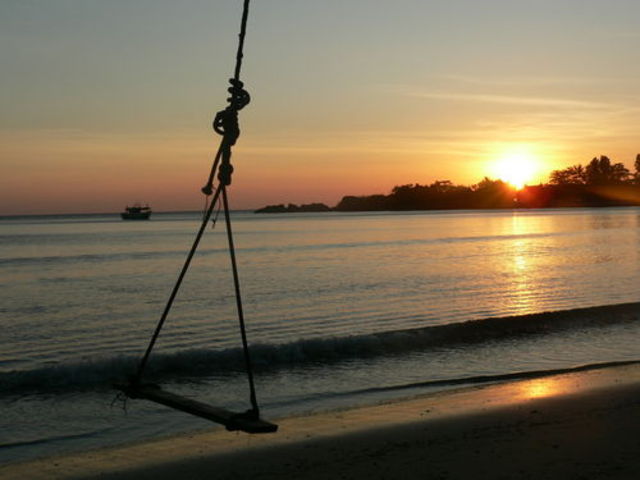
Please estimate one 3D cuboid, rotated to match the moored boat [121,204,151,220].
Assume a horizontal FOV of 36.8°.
[{"bbox_3d":[-58.373,-8.724,305.000,9.500,4.700,3.300,-2,2,-10],"label":"moored boat"}]

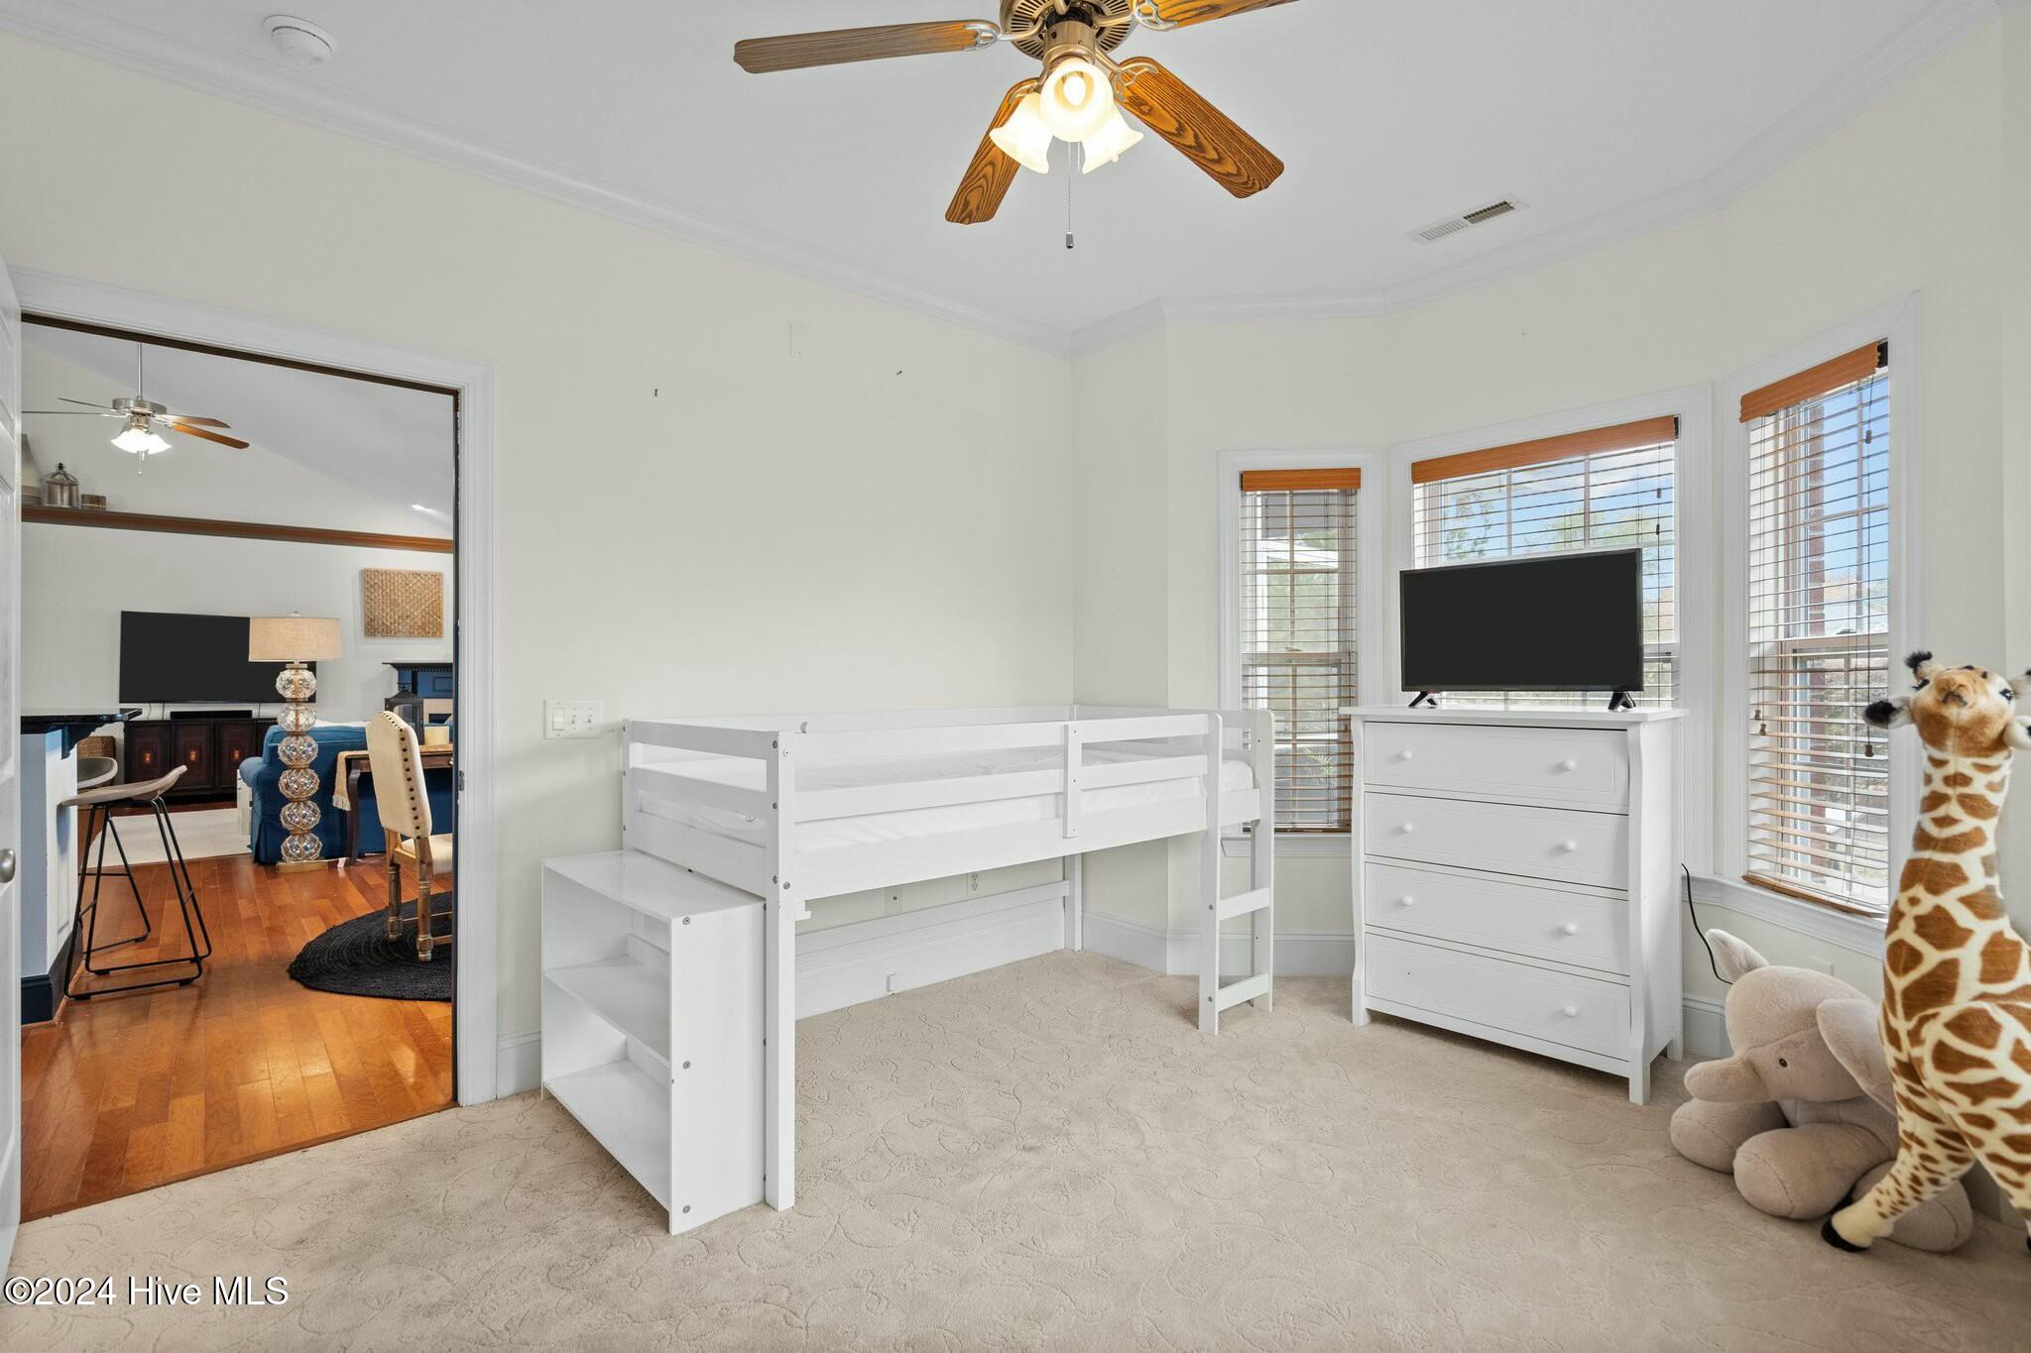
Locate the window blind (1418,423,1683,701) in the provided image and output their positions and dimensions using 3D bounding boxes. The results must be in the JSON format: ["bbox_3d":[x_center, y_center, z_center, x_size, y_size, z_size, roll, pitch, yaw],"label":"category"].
[{"bbox_3d":[1.901,-0.108,3.306,0.080,1.510,0.885,0,-1,-42],"label":"window blind"}]

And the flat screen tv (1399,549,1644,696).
[{"bbox_3d":[1.650,-0.152,2.998,0.090,0.462,0.733,0,-1,-43],"label":"flat screen tv"}]

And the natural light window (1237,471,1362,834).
[{"bbox_3d":[1.179,-0.103,3.719,0.488,1.500,0.060,0,0,3],"label":"natural light window"}]

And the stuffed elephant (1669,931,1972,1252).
[{"bbox_3d":[1.933,0.954,2.214,0.470,0.520,0.570,0,0,10],"label":"stuffed elephant"}]

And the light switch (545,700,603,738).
[{"bbox_3d":[-1.342,0.133,2.748,0.167,0.115,0.015,0,-1,-41],"label":"light switch"}]

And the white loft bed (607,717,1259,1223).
[{"bbox_3d":[-0.124,0.679,3.075,1.970,1.094,1.080,0,-1,-42],"label":"white loft bed"}]

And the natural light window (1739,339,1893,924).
[{"bbox_3d":[2.239,-0.117,2.550,0.060,1.485,0.485,0,0,3],"label":"natural light window"}]

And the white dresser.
[{"bbox_3d":[1.641,0.665,3.022,0.510,1.111,0.905,0,-1,-44],"label":"white dresser"}]

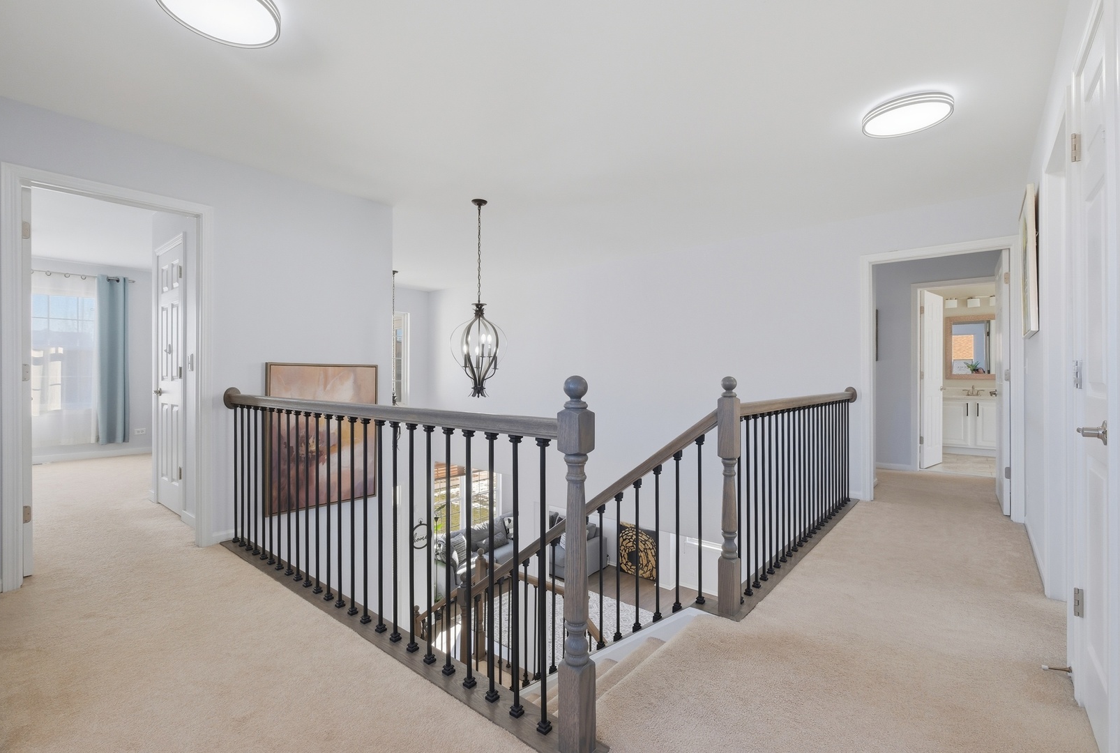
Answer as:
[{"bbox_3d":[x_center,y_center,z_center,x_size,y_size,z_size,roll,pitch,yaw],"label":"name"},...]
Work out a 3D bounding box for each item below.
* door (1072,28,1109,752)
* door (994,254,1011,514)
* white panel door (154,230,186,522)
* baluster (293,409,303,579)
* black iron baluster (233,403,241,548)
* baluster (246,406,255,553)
[{"bbox_3d":[1.565,0.032,1.353,0.038,2.032,0.505,0,0,41],"label":"door"},{"bbox_3d":[3.640,0.035,3.875,0.040,2.030,0.790,0,0,40],"label":"door"},{"bbox_3d":[-3.055,0.026,3.710,0.700,2.032,0.038,0,0,38],"label":"white panel door"},{"bbox_3d":[-1.369,0.618,2.458,0.033,0.870,0.033,0,0,39],"label":"baluster"},{"bbox_3d":[-2.016,0.603,2.934,0.031,0.861,0.031,0,0,38],"label":"black iron baluster"},{"bbox_3d":[-1.882,0.616,2.852,0.032,0.869,0.032,0,0,38],"label":"baluster"}]

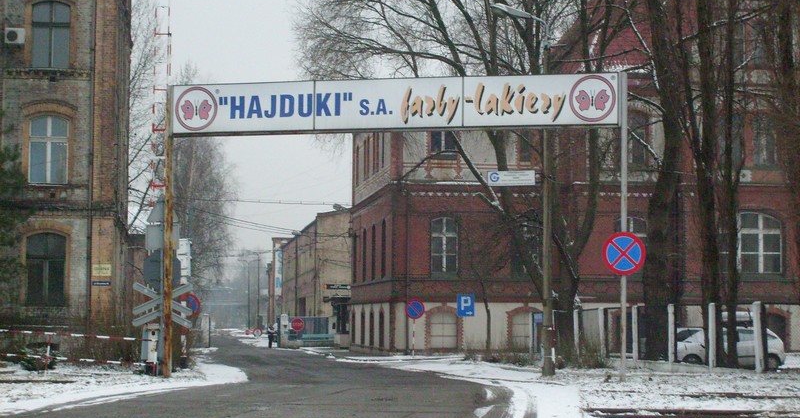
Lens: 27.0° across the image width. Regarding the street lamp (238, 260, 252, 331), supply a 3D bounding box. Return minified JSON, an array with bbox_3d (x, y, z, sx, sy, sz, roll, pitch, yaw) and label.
[{"bbox_3d":[-18.941,10.359,204.000,1.650,8.850,0.400,1,-4,-7],"label":"street lamp"}]

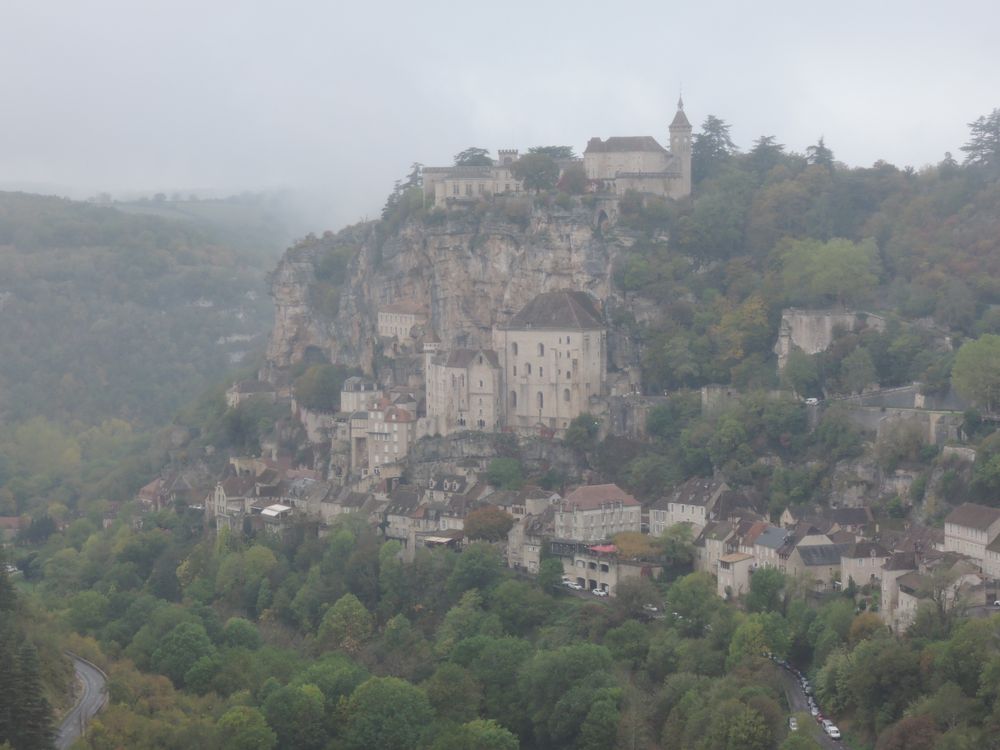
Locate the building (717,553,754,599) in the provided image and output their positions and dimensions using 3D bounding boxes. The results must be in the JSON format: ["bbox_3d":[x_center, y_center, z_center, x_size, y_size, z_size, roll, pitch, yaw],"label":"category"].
[{"bbox_3d":[48.950,41.850,632.000,4.900,9.000,6.200,-2,4,-28],"label":"building"}]

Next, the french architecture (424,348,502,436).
[{"bbox_3d":[-8.770,4.170,740.000,17.500,20.500,8.000,1,4,24],"label":"french architecture"}]

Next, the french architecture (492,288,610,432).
[{"bbox_3d":[12.200,-3.520,737.000,22.500,33.000,16.000,1,4,20],"label":"french architecture"}]

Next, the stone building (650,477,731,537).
[{"bbox_3d":[42.260,29.260,672.000,10.000,12.000,17.000,-3,4,-40],"label":"stone building"}]

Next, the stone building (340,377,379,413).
[{"bbox_3d":[-35.420,5.170,770.000,7.500,9.500,7.500,-2,4,-25],"label":"stone building"}]

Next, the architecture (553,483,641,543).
[{"bbox_3d":[22.470,31.670,698.000,18.500,11.600,8.000,-3,4,-41],"label":"architecture"}]

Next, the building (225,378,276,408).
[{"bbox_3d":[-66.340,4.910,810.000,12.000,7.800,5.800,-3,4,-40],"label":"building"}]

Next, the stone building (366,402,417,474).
[{"bbox_3d":[-26.880,15.690,752.000,10.300,17.200,7.200,1,4,20],"label":"stone building"}]

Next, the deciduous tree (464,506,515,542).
[{"bbox_3d":[-2.420,35.180,705.000,11.400,9.200,10.500,0,3,0],"label":"deciduous tree"}]

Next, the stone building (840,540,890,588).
[{"bbox_3d":[75.530,39.550,627.000,8.800,9.300,6.600,-1,3,-16],"label":"stone building"}]

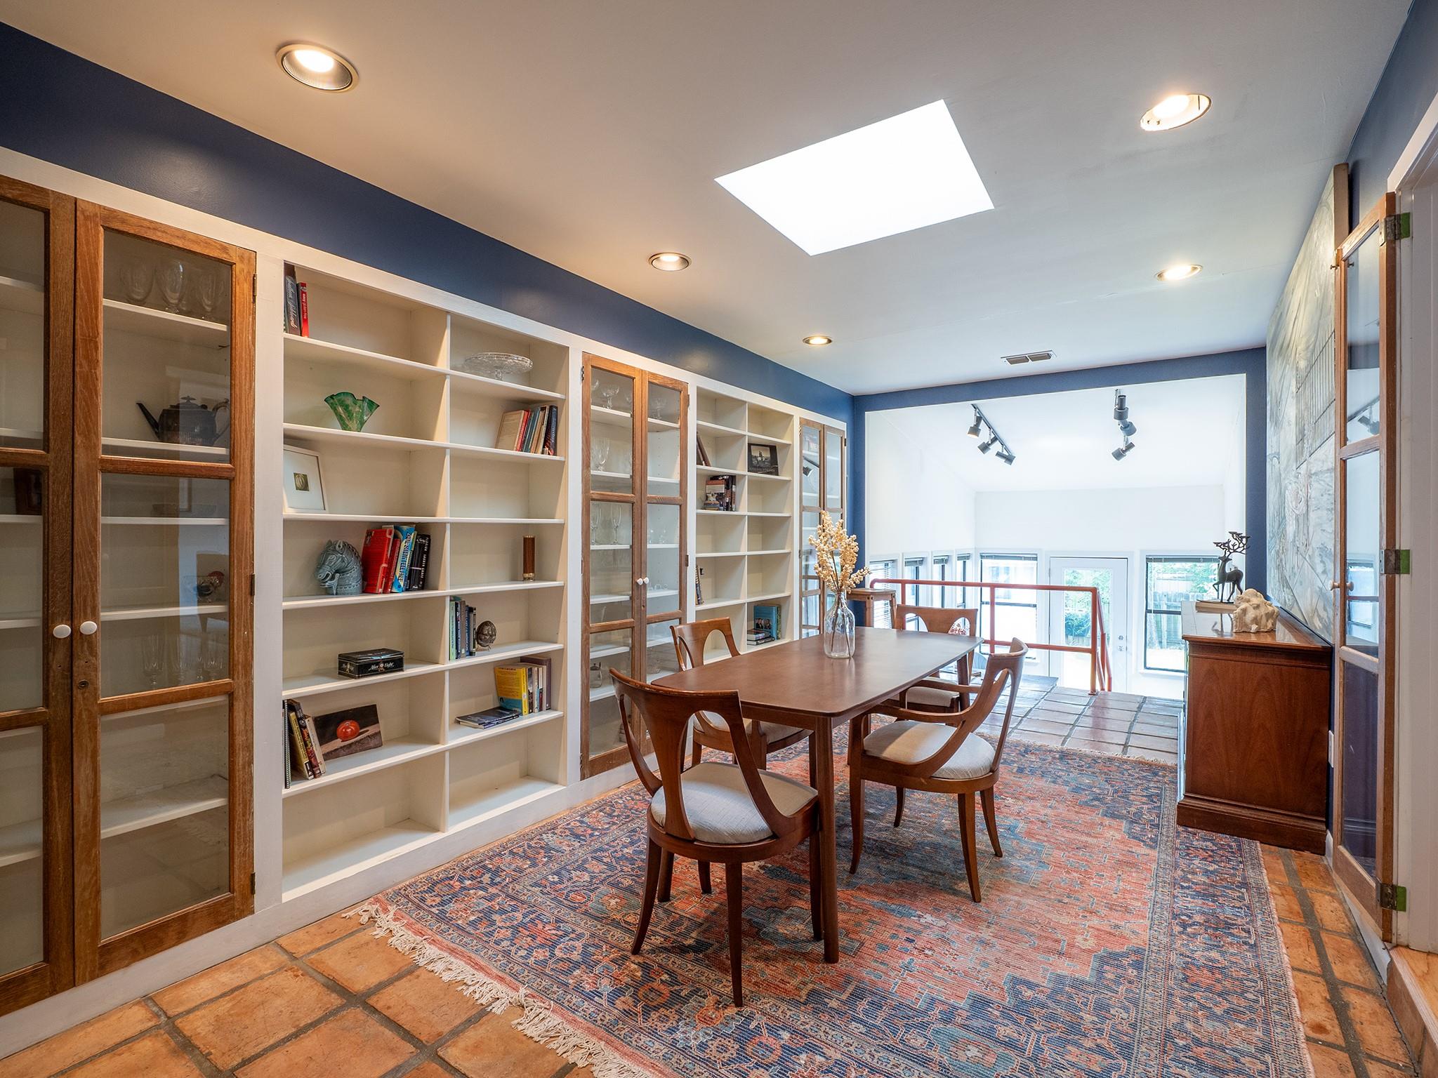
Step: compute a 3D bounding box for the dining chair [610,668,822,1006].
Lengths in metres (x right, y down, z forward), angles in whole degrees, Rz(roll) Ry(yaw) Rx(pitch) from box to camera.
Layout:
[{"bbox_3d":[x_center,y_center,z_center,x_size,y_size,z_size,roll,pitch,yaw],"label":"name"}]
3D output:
[{"bbox_3d":[-0.006,0.814,1.990,0.500,0.860,0.550,0,0,35],"label":"dining chair"}]

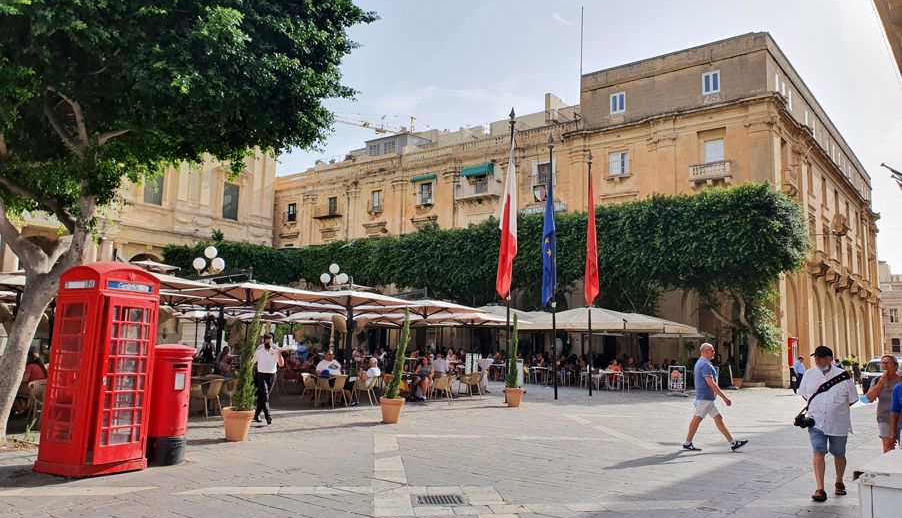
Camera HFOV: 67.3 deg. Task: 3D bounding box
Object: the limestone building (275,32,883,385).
[{"bbox_3d":[13.302,0.896,64.550,42.500,19.000,42.000,-5,-10,38],"label":"limestone building"}]

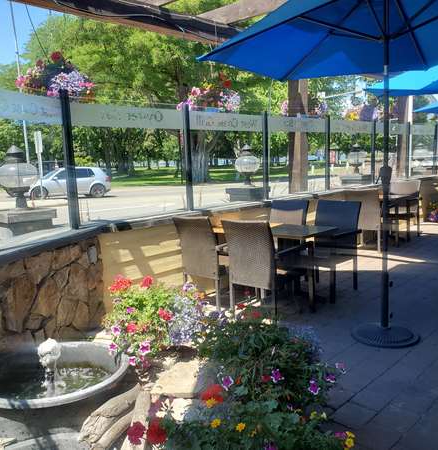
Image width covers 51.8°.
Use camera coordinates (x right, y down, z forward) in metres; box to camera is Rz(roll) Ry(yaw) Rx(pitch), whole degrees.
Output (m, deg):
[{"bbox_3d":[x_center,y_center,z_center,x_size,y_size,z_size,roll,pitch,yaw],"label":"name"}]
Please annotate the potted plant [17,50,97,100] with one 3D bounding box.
[{"bbox_3d":[-1.515,-1.385,4.176,0.660,0.480,0.660,6,12,44],"label":"potted plant"}]

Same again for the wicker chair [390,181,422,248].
[{"bbox_3d":[3.076,-0.259,7.774,0.560,0.940,0.640,6,12,45],"label":"wicker chair"}]

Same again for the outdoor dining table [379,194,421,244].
[{"bbox_3d":[2.750,-0.087,7.393,0.660,0.740,0.660,6,12,44],"label":"outdoor dining table"}]

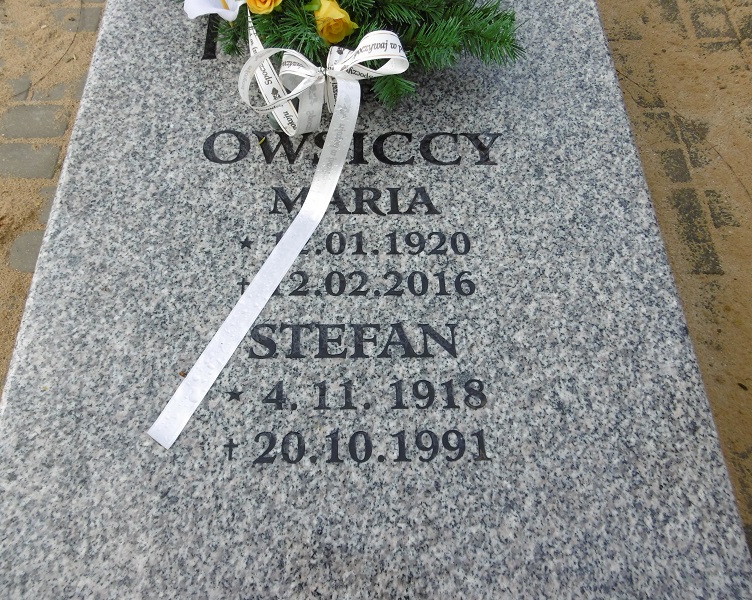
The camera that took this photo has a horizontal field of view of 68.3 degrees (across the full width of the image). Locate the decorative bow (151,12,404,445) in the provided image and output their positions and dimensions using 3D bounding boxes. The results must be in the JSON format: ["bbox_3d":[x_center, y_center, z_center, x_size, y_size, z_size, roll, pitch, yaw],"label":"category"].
[{"bbox_3d":[-0.127,-0.107,0.675,0.240,0.140,0.576,12,66,6],"label":"decorative bow"}]

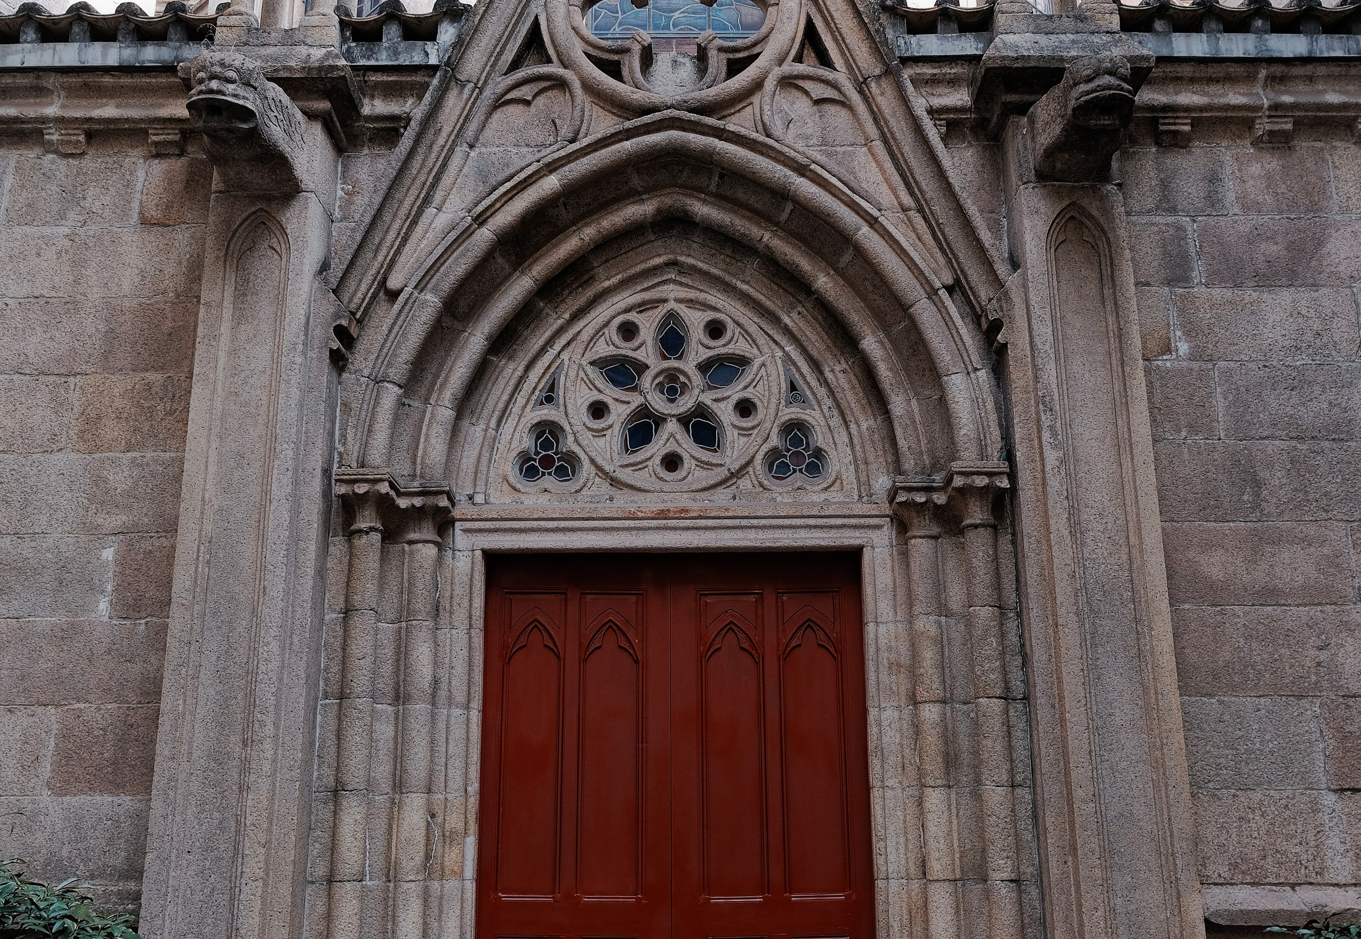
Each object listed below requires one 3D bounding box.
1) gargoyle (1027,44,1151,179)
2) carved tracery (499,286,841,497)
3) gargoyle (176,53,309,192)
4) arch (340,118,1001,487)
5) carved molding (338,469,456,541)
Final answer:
[{"bbox_3d":[1.514,-1.303,4.987,0.290,0.380,0.530,0,-16,1],"label":"gargoyle"},{"bbox_3d":[-0.039,-0.307,5.381,1.335,0.870,0.130,0,-16,1],"label":"carved tracery"},{"bbox_3d":[-1.590,-1.277,4.947,0.312,0.343,0.468,0,-16,0],"label":"gargoyle"},{"bbox_3d":[-0.038,-0.639,5.330,2.402,1.435,0.395,0,-16,0],"label":"arch"},{"bbox_3d":[-1.063,0.150,5.101,0.374,0.208,0.374,0,-16,0],"label":"carved molding"}]

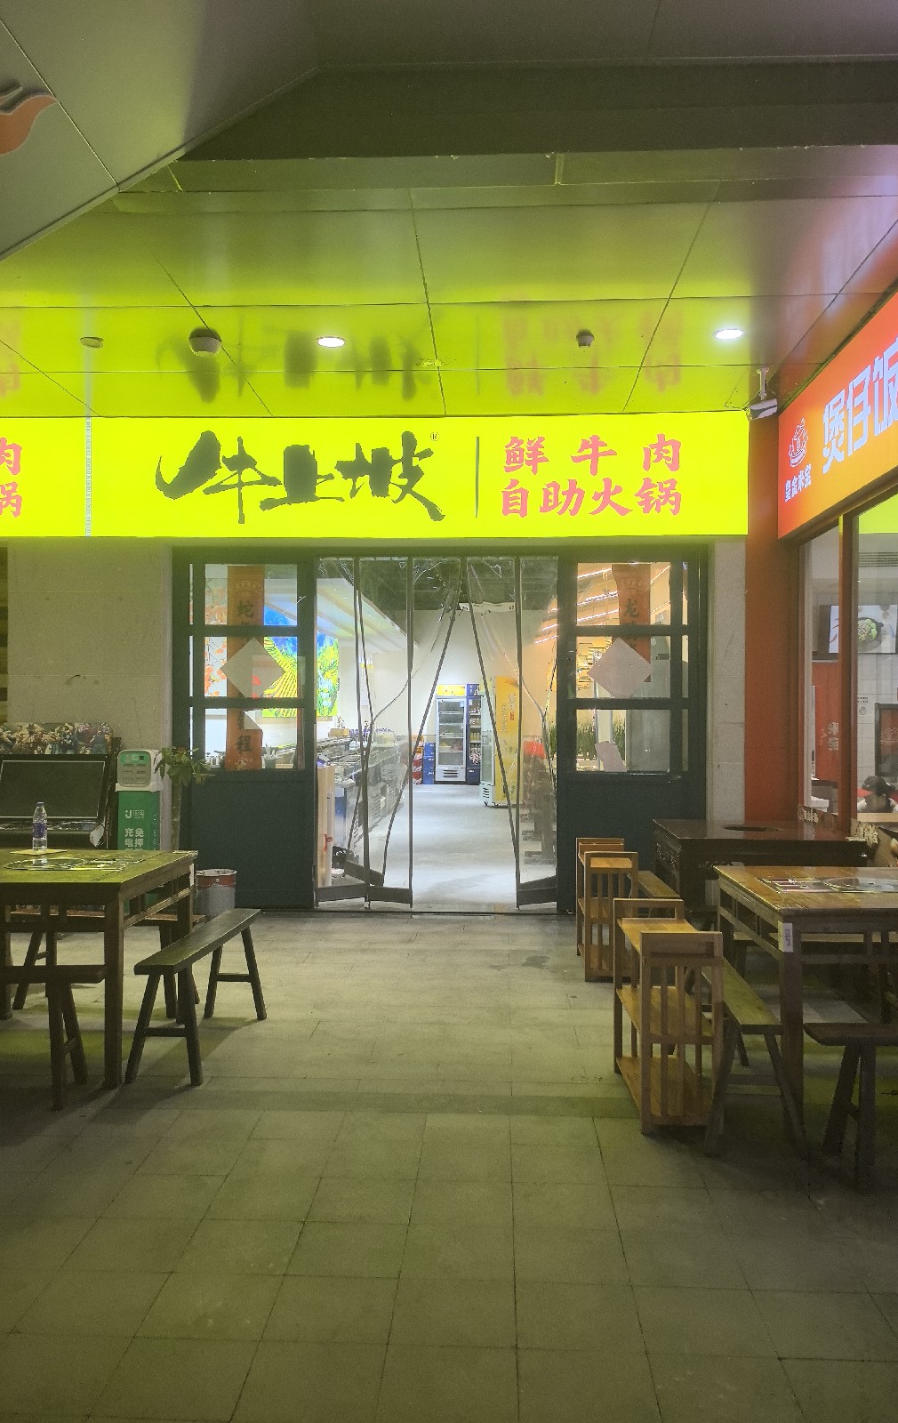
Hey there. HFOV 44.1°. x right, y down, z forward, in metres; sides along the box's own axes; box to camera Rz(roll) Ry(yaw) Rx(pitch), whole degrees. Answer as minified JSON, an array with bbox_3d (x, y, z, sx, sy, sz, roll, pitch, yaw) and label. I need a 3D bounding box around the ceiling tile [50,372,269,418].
[{"bbox_3d":[-1.817,-2.051,7.160,1.190,0.030,0.970,0,0,2],"label":"ceiling tile"}]

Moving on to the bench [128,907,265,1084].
[{"bbox_3d":[-1.053,1.210,4.813,0.303,0.492,1.210,0,0,6],"label":"bench"}]

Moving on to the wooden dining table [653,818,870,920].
[{"bbox_3d":[1.719,1.068,6.308,0.997,0.796,0.997,0,0,2],"label":"wooden dining table"}]

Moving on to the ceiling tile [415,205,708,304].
[{"bbox_3d":[0.469,-2.032,4.956,1.200,0.030,1.085,0,0,3],"label":"ceiling tile"}]

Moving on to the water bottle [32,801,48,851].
[{"bbox_3d":[-1.925,0.541,5.220,0.067,0.233,0.067,0,0,3],"label":"water bottle"}]

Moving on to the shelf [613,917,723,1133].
[{"bbox_3d":[0.825,1.121,4.207,0.287,0.710,0.660,0,0,0],"label":"shelf"}]

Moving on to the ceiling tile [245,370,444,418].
[{"bbox_3d":[-0.630,-2.047,7.135,1.184,0.030,1.000,0,0,2],"label":"ceiling tile"}]

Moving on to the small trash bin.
[{"bbox_3d":[-1.593,1.268,7.589,0.282,0.346,0.282,0,0,3],"label":"small trash bin"}]

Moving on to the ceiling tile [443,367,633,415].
[{"bbox_3d":[0.565,-2.046,7.073,1.210,0.030,1.040,0,0,3],"label":"ceiling tile"}]

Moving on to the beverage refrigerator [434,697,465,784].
[{"bbox_3d":[0.051,0.490,21.200,0.590,1.760,0.600,0,0,3],"label":"beverage refrigerator"}]

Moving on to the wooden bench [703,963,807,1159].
[{"bbox_3d":[1.044,1.239,4.146,0.340,0.475,1.180,0,0,3],"label":"wooden bench"}]

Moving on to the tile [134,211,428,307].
[{"bbox_3d":[-0.716,-2.049,5.032,1.184,0.030,1.050,0,0,2],"label":"tile"}]

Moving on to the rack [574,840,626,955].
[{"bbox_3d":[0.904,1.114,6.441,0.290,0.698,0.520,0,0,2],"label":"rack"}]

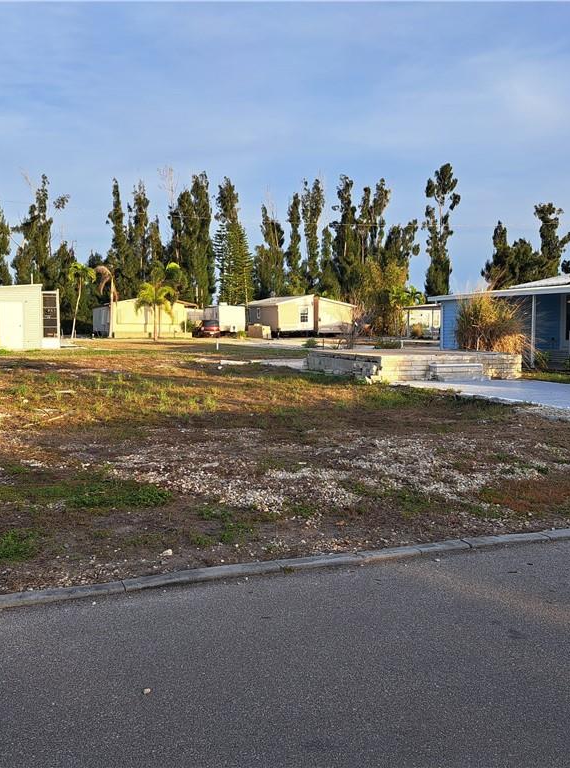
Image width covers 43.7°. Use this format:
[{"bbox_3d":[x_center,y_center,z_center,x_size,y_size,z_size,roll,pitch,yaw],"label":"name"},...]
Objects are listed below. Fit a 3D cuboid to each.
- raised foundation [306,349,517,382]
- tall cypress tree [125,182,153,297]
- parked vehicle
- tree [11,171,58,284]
[{"bbox_3d":[3.389,-0.570,19.527,4.013,0.596,4.812,-2,5,-20],"label":"raised foundation"},{"bbox_3d":[-16.207,-13.999,79.676,3.363,16.883,3.363,-1,5,-11],"label":"tall cypress tree"},{"bbox_3d":[-7.140,-4.963,64.370,1.750,1.600,4.400,-2,5,-20],"label":"parked vehicle"},{"bbox_3d":[-25.702,-12.994,72.135,4.720,16.230,4.480,0,5,0],"label":"tree"}]

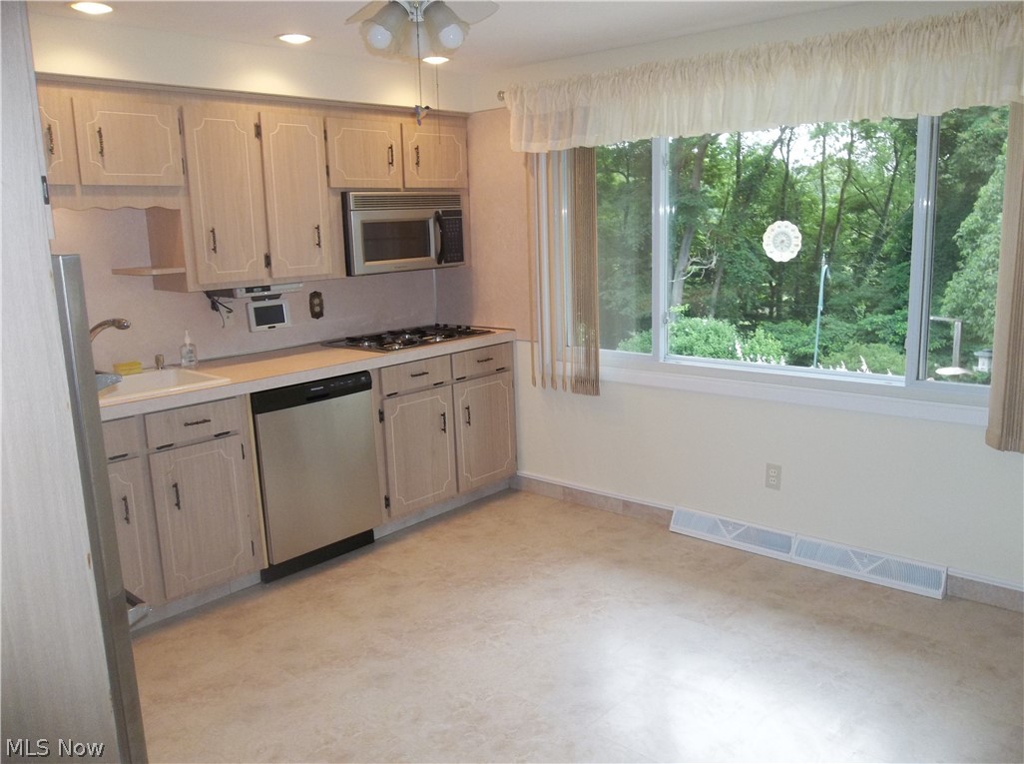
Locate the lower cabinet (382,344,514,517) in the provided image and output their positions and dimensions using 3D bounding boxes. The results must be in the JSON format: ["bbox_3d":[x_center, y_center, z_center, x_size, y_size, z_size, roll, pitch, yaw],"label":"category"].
[{"bbox_3d":[-0.529,0.192,4.342,0.612,0.762,0.970,7,15,41],"label":"lower cabinet"}]

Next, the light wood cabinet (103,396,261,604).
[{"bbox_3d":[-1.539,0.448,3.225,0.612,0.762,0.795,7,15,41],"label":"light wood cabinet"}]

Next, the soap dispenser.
[{"bbox_3d":[-1.459,-0.152,3.601,0.052,0.165,0.072,7,15,41],"label":"soap dispenser"}]

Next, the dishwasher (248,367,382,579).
[{"bbox_3d":[-1.049,0.382,3.735,0.605,0.860,0.610,7,15,41],"label":"dishwasher"}]

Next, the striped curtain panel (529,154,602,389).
[{"bbox_3d":[0.254,-0.596,3.989,0.415,1.320,0.095,7,15,41],"label":"striped curtain panel"}]

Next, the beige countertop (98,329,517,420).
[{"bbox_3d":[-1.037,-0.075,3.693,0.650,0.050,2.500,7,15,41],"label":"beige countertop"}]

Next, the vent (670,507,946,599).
[{"bbox_3d":[1.232,0.725,3.489,1.210,0.102,0.066,7,15,41],"label":"vent"}]

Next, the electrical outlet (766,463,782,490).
[{"bbox_3d":[1.156,0.421,3.526,0.069,0.114,0.010,7,15,41],"label":"electrical outlet"}]

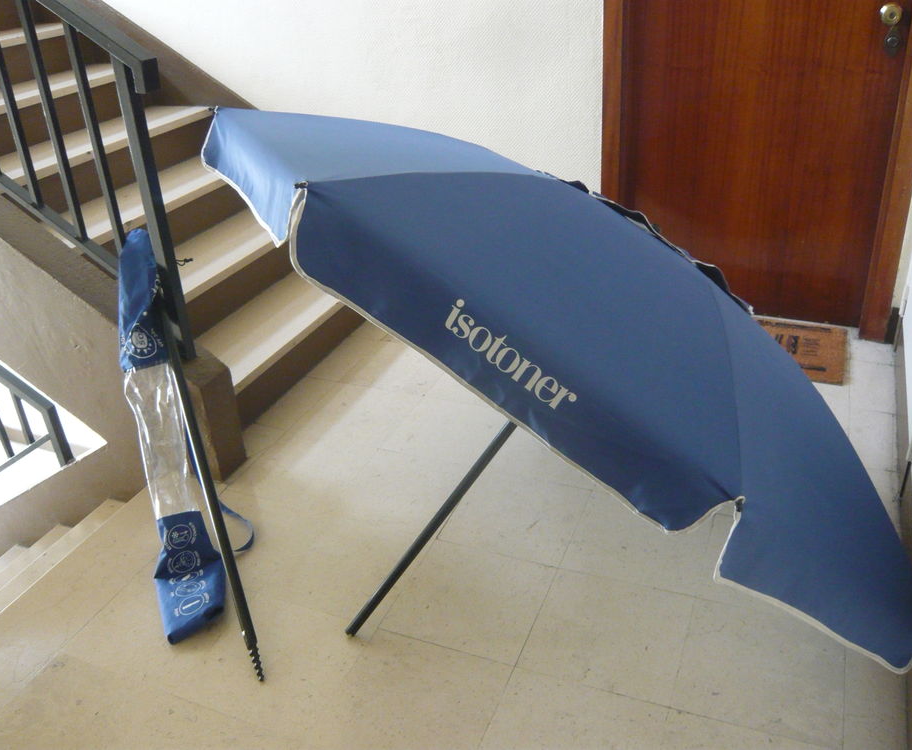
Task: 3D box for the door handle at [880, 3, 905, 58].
[{"bbox_3d":[1.251,-0.990,2.318,0.065,0.155,0.065,9,31,21],"label":"door handle"}]

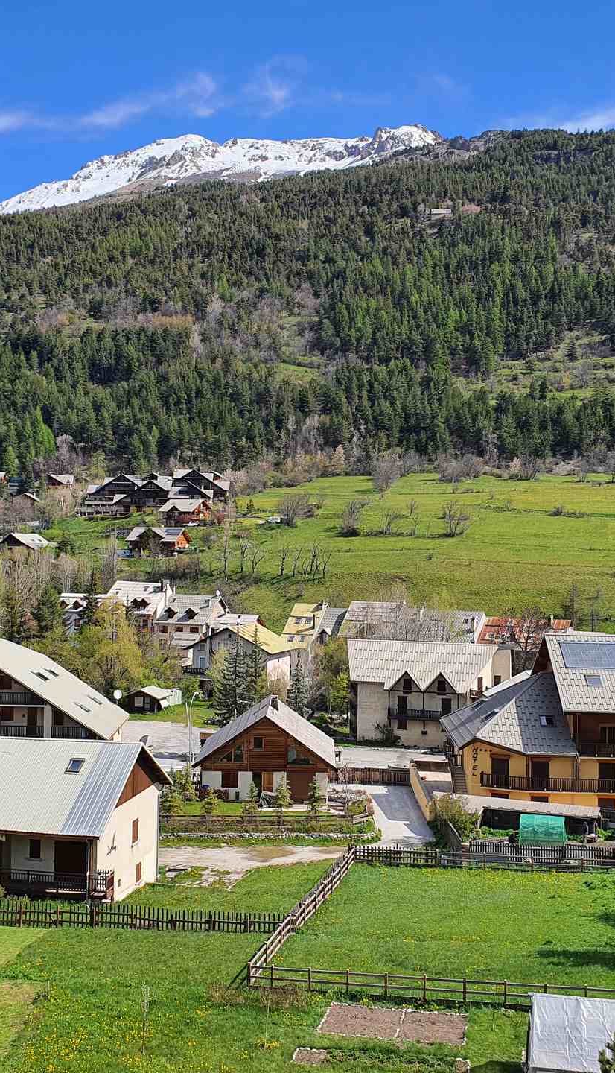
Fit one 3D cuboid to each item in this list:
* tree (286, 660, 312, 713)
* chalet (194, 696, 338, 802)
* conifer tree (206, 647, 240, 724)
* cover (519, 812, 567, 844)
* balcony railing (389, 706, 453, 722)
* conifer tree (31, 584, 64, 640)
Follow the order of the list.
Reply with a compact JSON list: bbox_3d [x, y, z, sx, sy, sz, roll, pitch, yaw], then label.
[{"bbox_3d":[-1.077,19.665,138.000,3.200,7.610,3.200,1,-1,0],"label":"tree"},{"bbox_3d":[-3.160,17.423,89.574,11.000,6.900,13.000,1,-1,1],"label":"chalet"},{"bbox_3d":[-10.331,19.238,137.000,4.600,10.120,4.600,1,-1,0],"label":"conifer tree"},{"bbox_3d":[16.165,20.032,73.684,3.000,1.950,1.350,1,-1,11],"label":"cover"},{"bbox_3d":[11.232,17.159,103.209,6.800,1.050,1.150,1,0,14],"label":"balcony railing"},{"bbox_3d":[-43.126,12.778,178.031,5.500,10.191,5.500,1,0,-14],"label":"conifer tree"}]

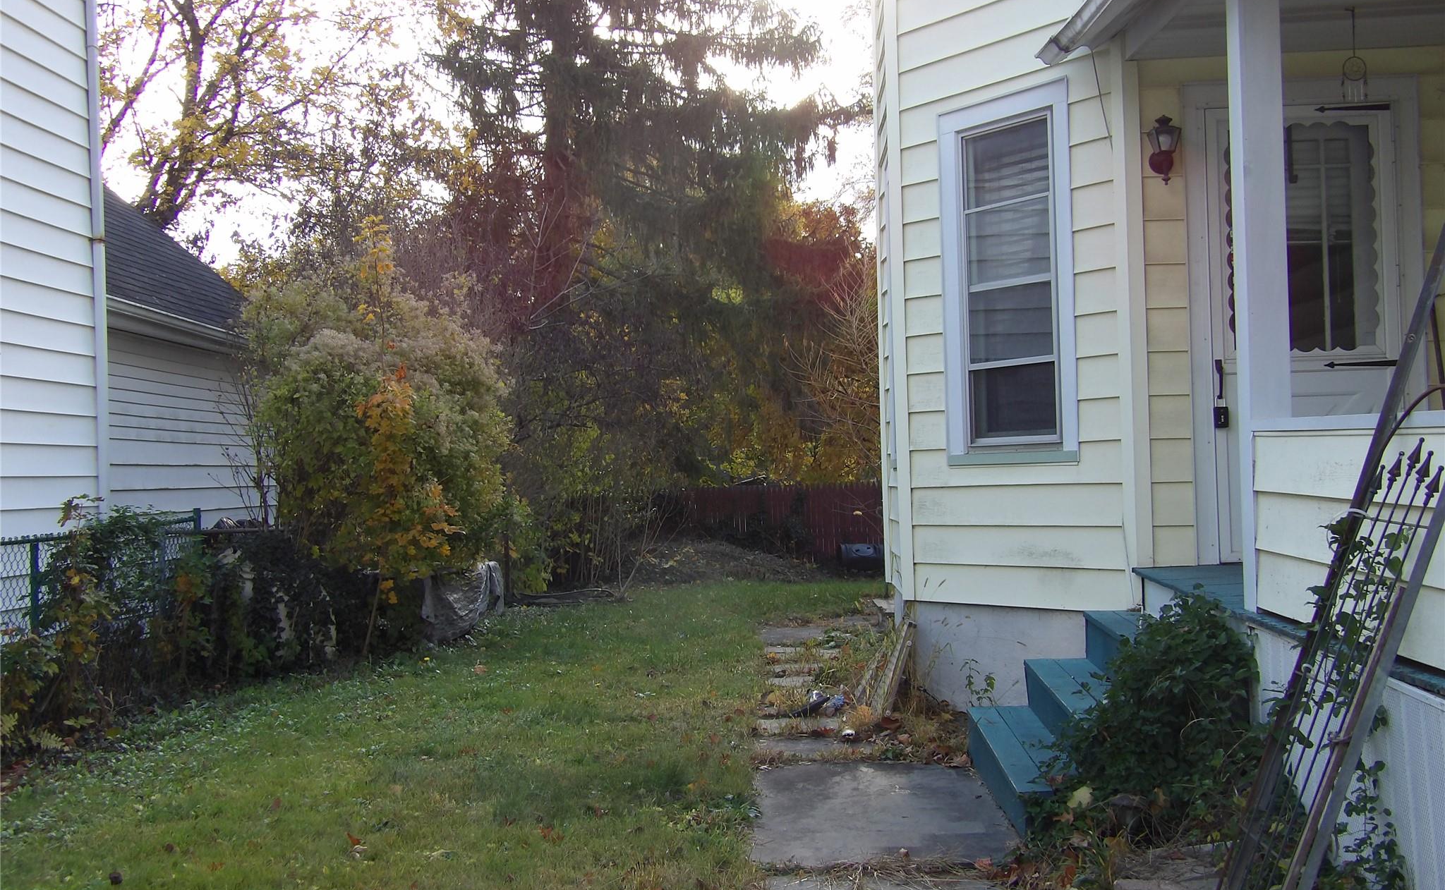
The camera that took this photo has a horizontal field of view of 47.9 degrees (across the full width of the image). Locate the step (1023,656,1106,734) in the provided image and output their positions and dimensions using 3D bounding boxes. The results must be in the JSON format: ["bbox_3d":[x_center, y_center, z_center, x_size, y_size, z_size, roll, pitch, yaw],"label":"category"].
[{"bbox_3d":[1.488,1.103,6.588,0.280,0.210,1.620,-2,1,2],"label":"step"}]

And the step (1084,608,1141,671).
[{"bbox_3d":[1.755,0.881,6.588,0.275,0.210,1.620,-2,1,2],"label":"step"}]

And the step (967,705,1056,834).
[{"bbox_3d":[1.229,1.310,6.588,0.280,0.190,1.620,-2,1,2],"label":"step"}]

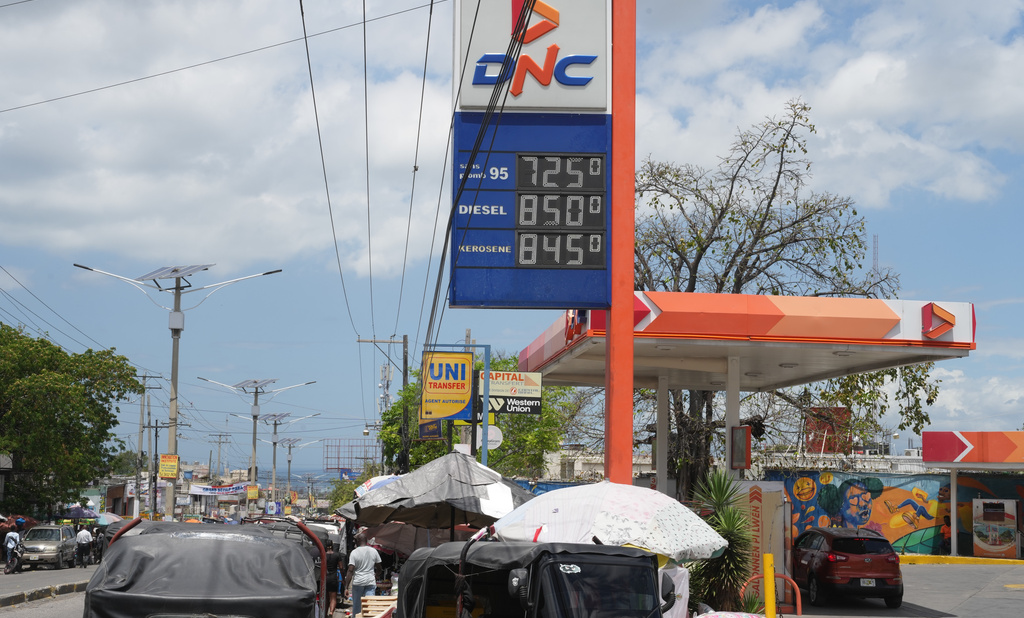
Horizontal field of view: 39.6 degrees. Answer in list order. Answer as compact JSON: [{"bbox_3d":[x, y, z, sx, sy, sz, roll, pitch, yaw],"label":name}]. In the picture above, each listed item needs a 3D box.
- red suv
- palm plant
[{"bbox_3d":[7.253,5.737,31.650,1.860,1.640,4.440,1,-6,-5],"label":"red suv"},{"bbox_3d":[3.842,4.285,26.200,1.300,2.700,1.300,1,-6,0],"label":"palm plant"}]

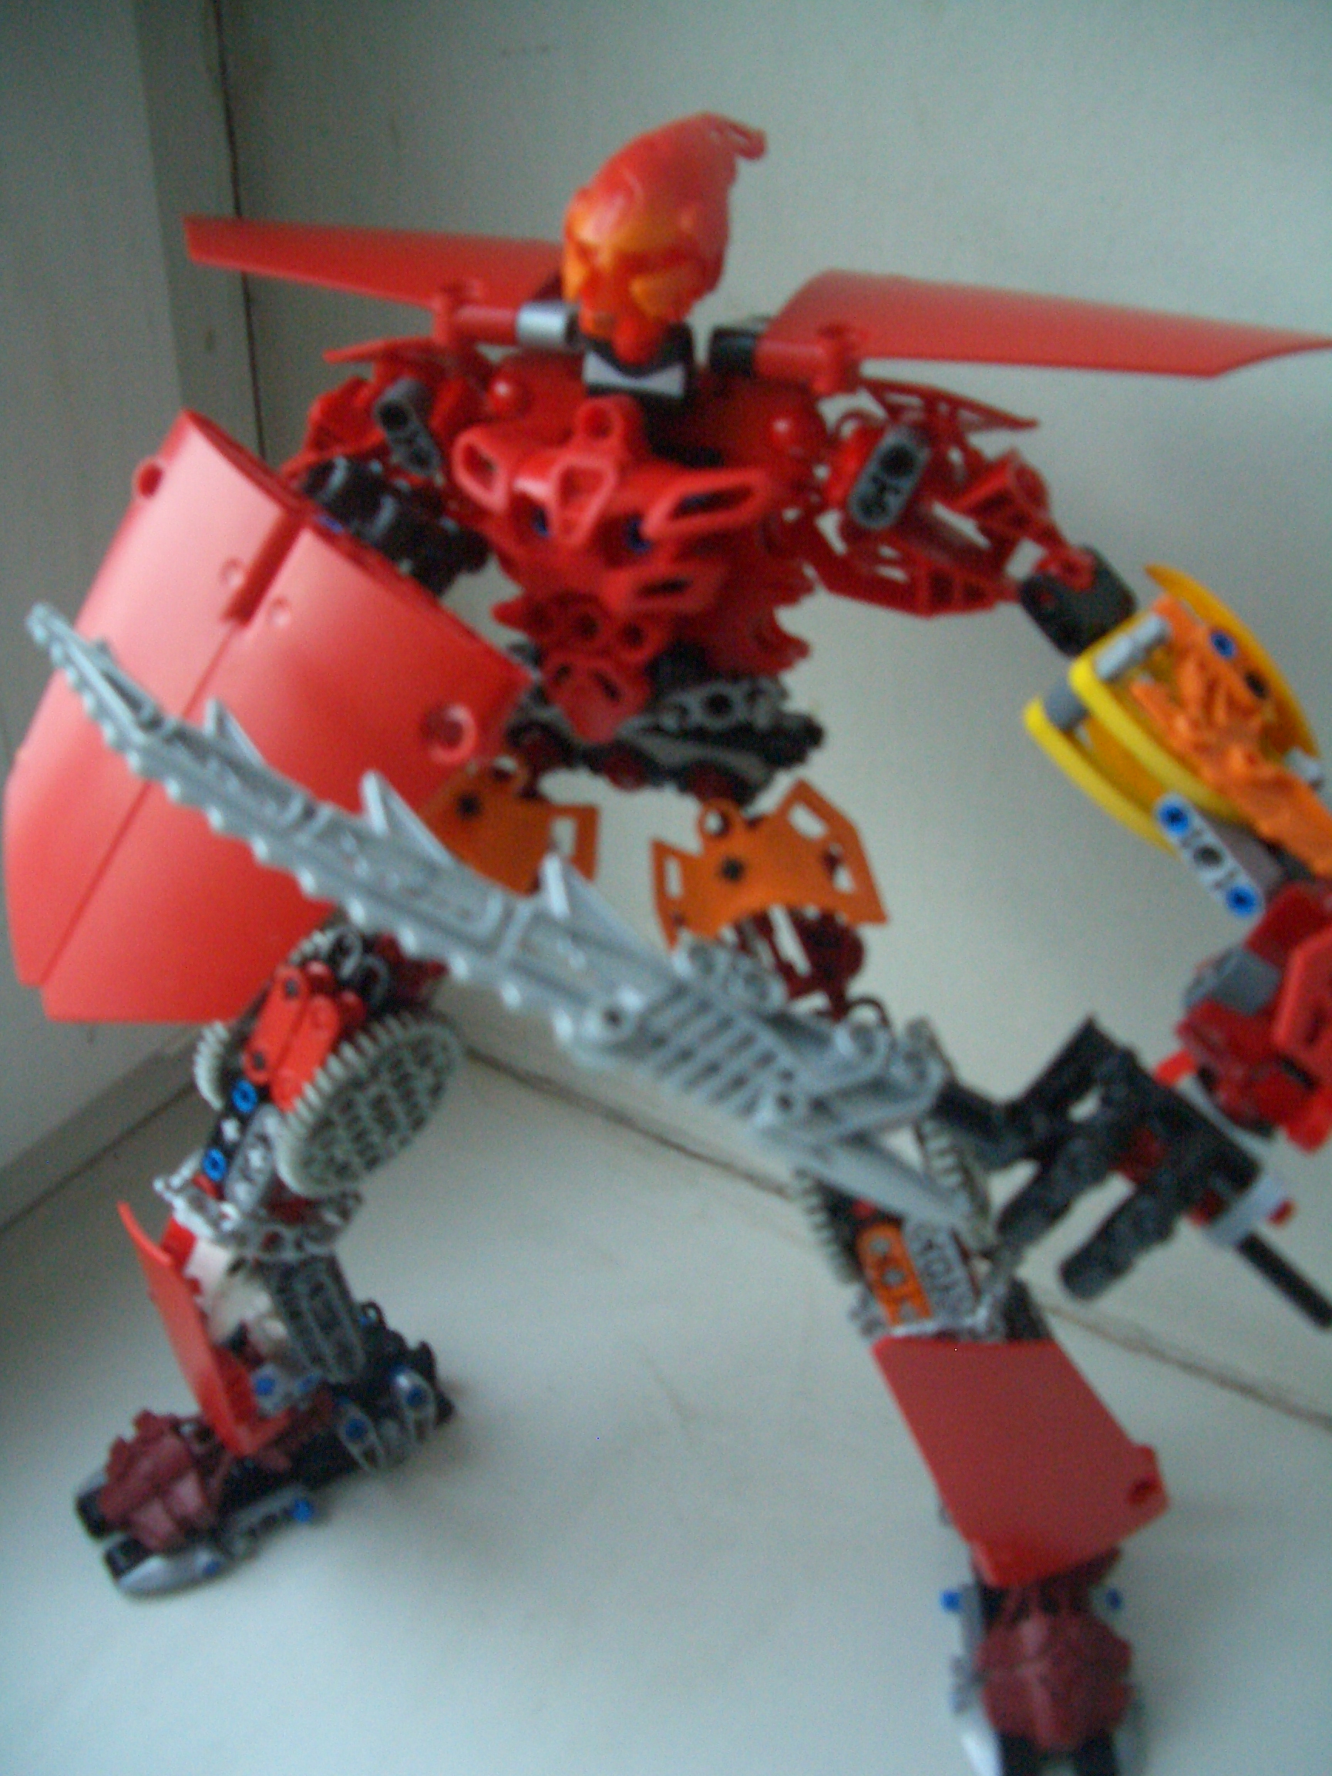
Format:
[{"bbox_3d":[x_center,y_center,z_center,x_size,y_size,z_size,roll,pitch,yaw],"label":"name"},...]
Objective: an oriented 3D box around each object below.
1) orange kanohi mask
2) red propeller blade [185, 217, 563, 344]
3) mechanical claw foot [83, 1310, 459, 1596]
[{"bbox_3d":[-0.001,-0.100,0.278,0.028,0.038,0.040,23,39,30],"label":"orange kanohi mask"},{"bbox_3d":[-0.056,-0.109,0.319,0.086,0.011,0.028,16,48,26],"label":"red propeller blade"},{"bbox_3d":[-0.079,0.105,0.351,0.073,0.026,0.030,-19,38,-27],"label":"mechanical claw foot"}]

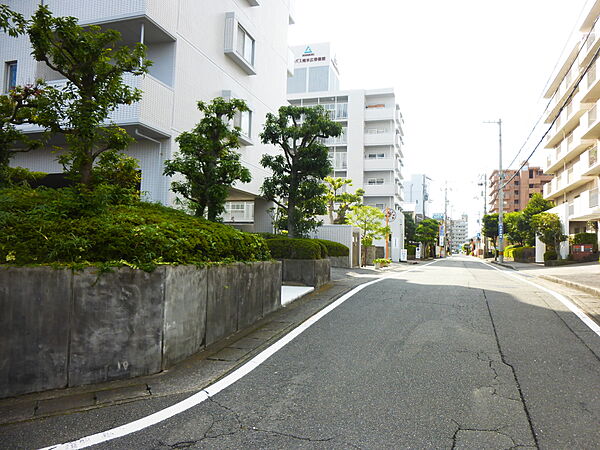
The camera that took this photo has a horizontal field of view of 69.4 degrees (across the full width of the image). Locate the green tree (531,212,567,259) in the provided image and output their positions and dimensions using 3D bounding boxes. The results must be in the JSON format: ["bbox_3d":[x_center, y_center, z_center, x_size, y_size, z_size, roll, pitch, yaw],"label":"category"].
[{"bbox_3d":[22.940,0.990,40.000,3.300,4.290,3.300,0,-3,18],"label":"green tree"}]

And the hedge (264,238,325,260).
[{"bbox_3d":[-0.254,0.831,14.700,2.100,0.740,2.300,0,-3,17],"label":"hedge"}]

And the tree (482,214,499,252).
[{"bbox_3d":[16.573,0.995,37.500,1.600,4.100,1.600,0,-3,17],"label":"tree"}]

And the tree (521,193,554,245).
[{"bbox_3d":[26.310,0.240,48.000,3.900,7.670,3.900,0,-3,18],"label":"tree"}]

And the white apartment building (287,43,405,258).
[{"bbox_3d":[4.810,-7.690,52.140,14.500,23.570,9.000,0,-3,18],"label":"white apartment building"}]

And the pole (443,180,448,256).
[{"bbox_3d":[19.543,-0.803,58.000,0.800,10.310,0.500,0,-4,22],"label":"pole"}]

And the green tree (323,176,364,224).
[{"bbox_3d":[3.450,-0.430,36.000,3.700,7.190,3.700,0,-3,18],"label":"green tree"}]

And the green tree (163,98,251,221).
[{"bbox_3d":[-2.374,-1.561,11.000,2.230,3.330,2.150,0,-3,17],"label":"green tree"}]

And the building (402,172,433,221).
[{"bbox_3d":[28.950,-2.280,116.610,9.000,20.400,10.000,0,-3,18],"label":"building"}]

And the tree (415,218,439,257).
[{"bbox_3d":[16.930,1.770,58.000,3.200,5.290,3.200,0,-3,18],"label":"tree"}]

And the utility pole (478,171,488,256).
[{"bbox_3d":[22.568,-1.162,53.000,1.100,10.520,0.600,0,-4,22],"label":"utility pole"}]

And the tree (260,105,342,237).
[{"bbox_3d":[0.052,-1.714,15.000,2.840,4.950,2.600,0,-3,17],"label":"tree"}]

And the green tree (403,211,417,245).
[{"bbox_3d":[14.020,1.280,56.000,2.600,6.310,2.600,0,-3,18],"label":"green tree"}]

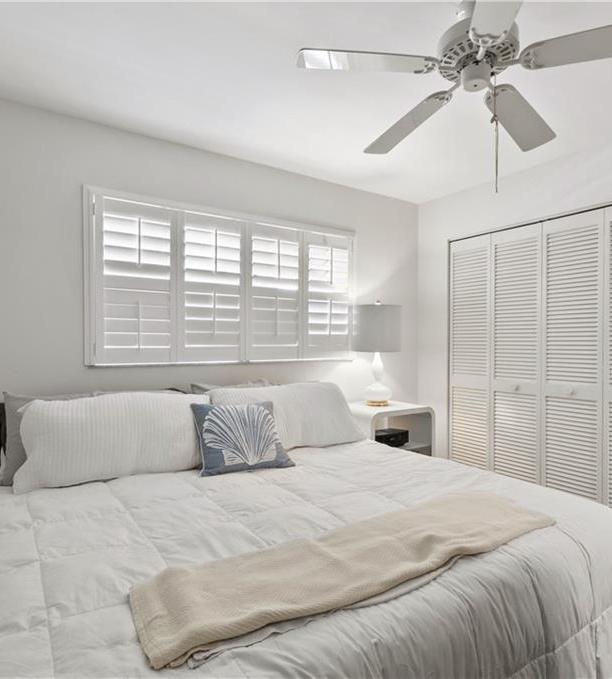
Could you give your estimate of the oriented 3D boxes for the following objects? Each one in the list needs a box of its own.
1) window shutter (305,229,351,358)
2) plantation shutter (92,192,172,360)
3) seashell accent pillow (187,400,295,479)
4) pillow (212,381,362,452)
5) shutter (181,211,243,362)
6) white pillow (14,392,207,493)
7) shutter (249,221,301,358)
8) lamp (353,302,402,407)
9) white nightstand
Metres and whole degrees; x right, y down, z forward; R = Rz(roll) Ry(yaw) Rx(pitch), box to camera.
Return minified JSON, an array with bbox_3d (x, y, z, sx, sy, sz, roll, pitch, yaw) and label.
[{"bbox_3d":[0.158,-0.317,3.213,0.457,0.945,0.045,0,0,-34],"label":"window shutter"},{"bbox_3d":[-0.970,-0.321,2.464,0.448,0.924,0.045,0,0,-34],"label":"plantation shutter"},{"bbox_3d":[-0.323,0.477,2.134,0.450,0.380,0.140,0,-32,-21],"label":"seashell accent pillow"},{"bbox_3d":[-0.110,0.454,2.534,0.890,0.400,0.200,0,-18,-31],"label":"pillow"},{"bbox_3d":[-0.595,-0.320,2.713,0.441,0.931,0.045,0,0,-34],"label":"shutter"},{"bbox_3d":[-0.872,0.456,2.027,0.860,0.400,0.200,0,-18,-31],"label":"white pillow"},{"bbox_3d":[-0.223,-0.318,2.961,0.439,0.938,0.045,0,0,-34],"label":"shutter"},{"bbox_3d":[0.568,0.105,3.295,0.393,0.809,0.393,0,0,0],"label":"lamp"},{"bbox_3d":[0.602,0.877,3.224,0.600,0.735,0.410,0,0,-31],"label":"white nightstand"}]

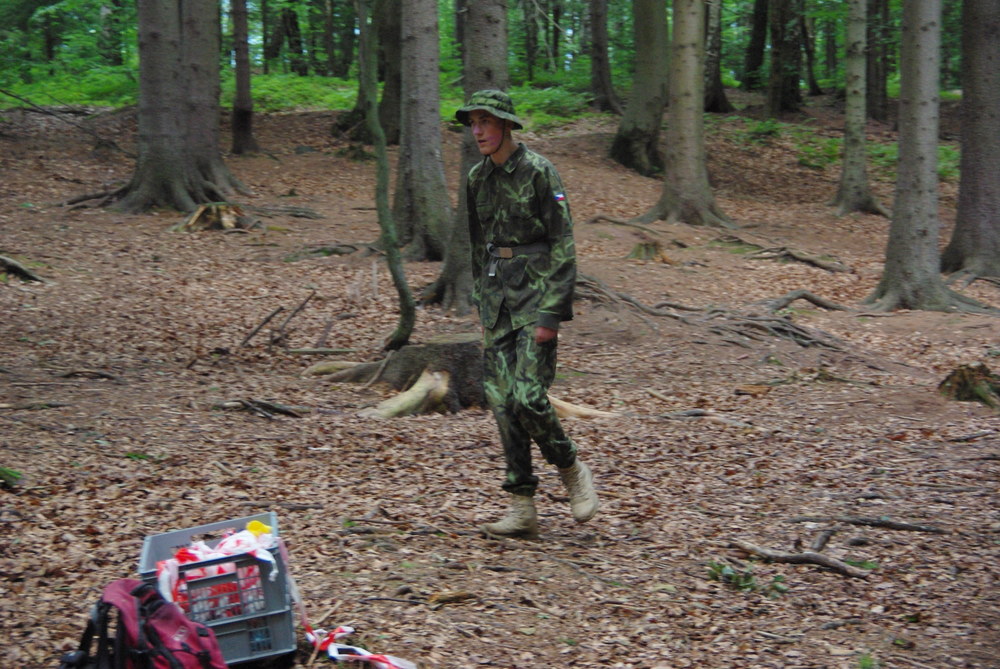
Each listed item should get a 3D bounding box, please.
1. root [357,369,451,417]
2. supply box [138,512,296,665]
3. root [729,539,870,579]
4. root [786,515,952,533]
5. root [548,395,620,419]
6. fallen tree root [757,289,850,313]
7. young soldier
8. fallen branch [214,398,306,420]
[{"bbox_3d":[-0.540,0.333,16.500,0.560,0.250,0.300,2,4,27],"label":"root"},{"bbox_3d":[-0.834,0.762,8.680,0.400,0.300,0.600,-10,7,-4],"label":"supply box"},{"bbox_3d":[1.118,0.836,10.900,0.620,0.080,0.140,3,4,37],"label":"root"},{"bbox_3d":[1.515,0.781,12.000,0.730,0.050,0.100,2,4,25],"label":"root"},{"bbox_3d":[0.472,0.407,16.500,0.460,0.130,0.220,2,4,20],"label":"root"},{"bbox_3d":[2.599,-0.283,25.000,0.810,0.170,0.220,1,3,9],"label":"fallen tree root"},{"bbox_3d":[0.111,-0.085,11.750,0.480,1.780,0.540,3,5,43],"label":"young soldier"},{"bbox_3d":[-1.345,0.416,16.400,0.530,0.090,0.280,2,4,24],"label":"fallen branch"}]

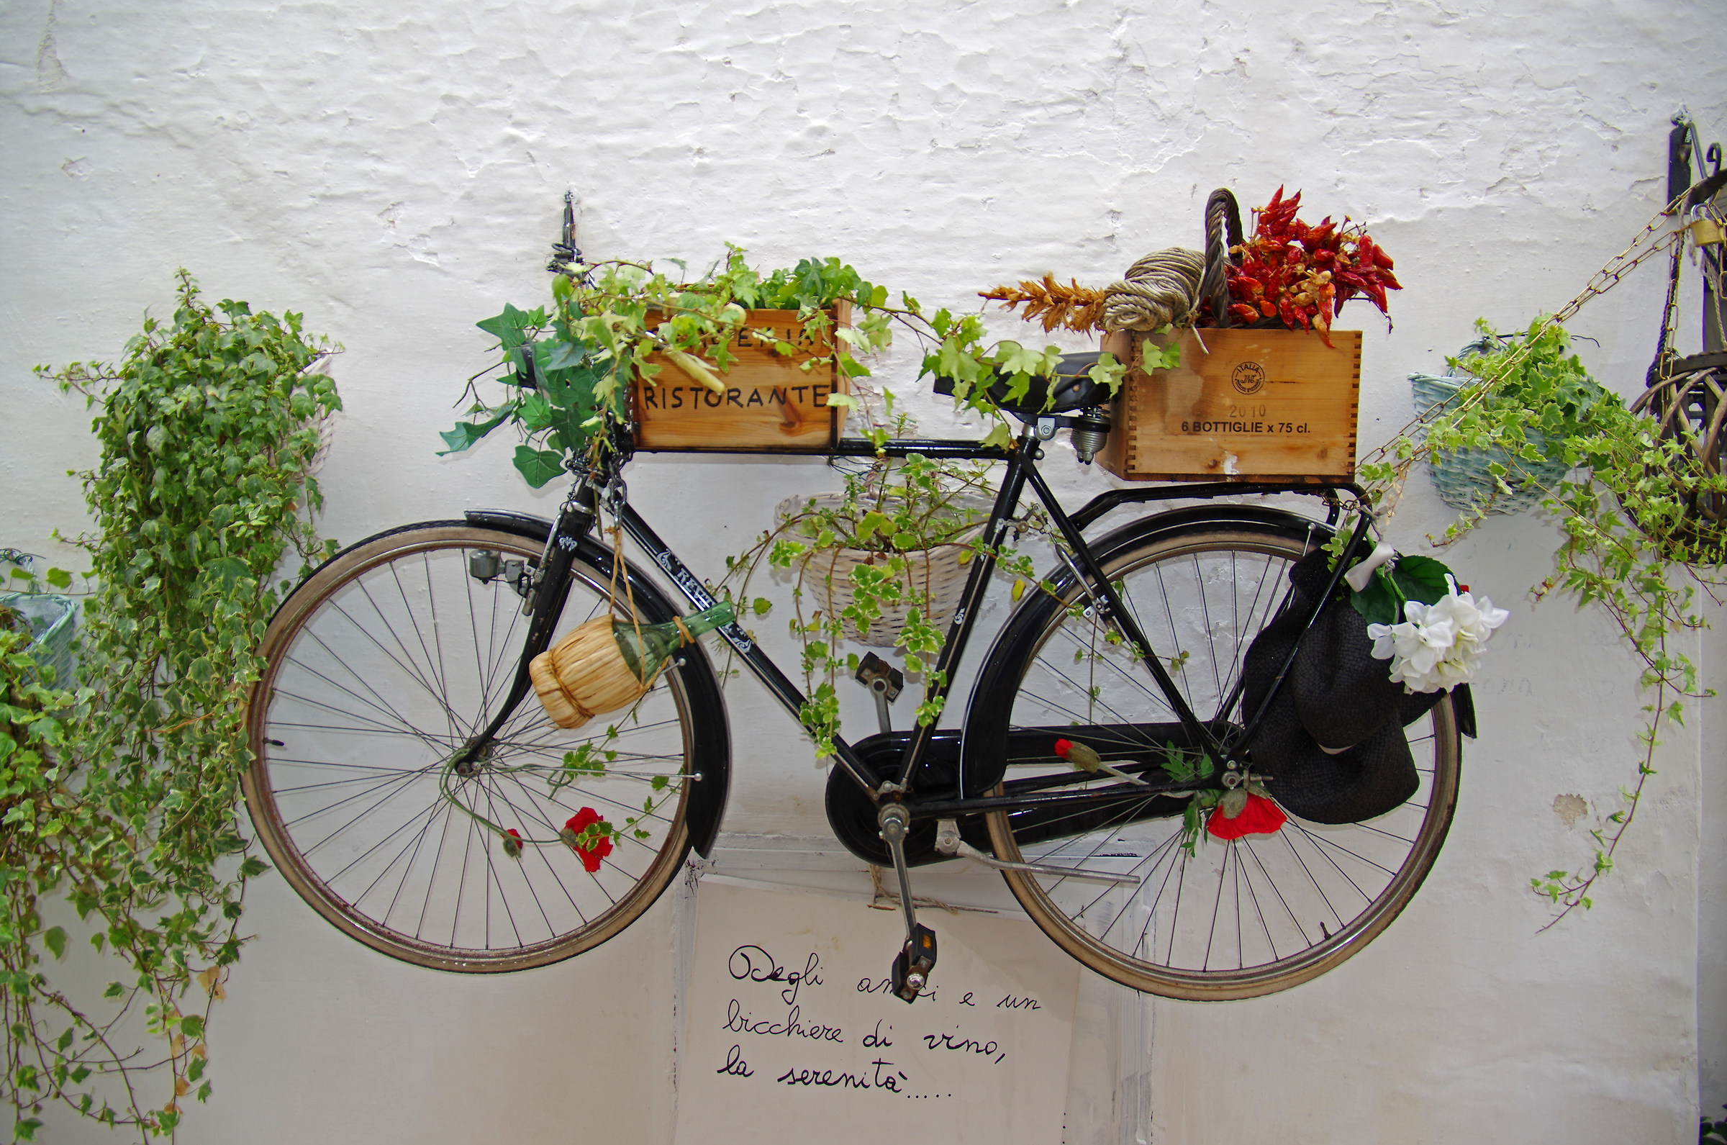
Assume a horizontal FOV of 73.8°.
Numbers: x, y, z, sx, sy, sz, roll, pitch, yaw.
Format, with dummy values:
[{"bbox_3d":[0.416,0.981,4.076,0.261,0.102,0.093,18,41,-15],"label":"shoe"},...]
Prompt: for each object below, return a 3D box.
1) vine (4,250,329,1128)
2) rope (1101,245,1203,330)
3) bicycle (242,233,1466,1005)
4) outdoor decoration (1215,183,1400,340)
[{"bbox_3d":[-1.066,0.224,1.770,0.450,1.300,0.320,0,7,0],"label":"vine"},{"bbox_3d":[0.409,-0.399,1.620,0.135,0.115,0.135,0,7,0],"label":"rope"},{"bbox_3d":[-0.011,0.116,1.664,1.800,1.030,0.520,2,7,1],"label":"bicycle"},{"bbox_3d":[0.632,-0.441,1.650,0.250,0.210,0.200,0,7,0],"label":"outdoor decoration"}]

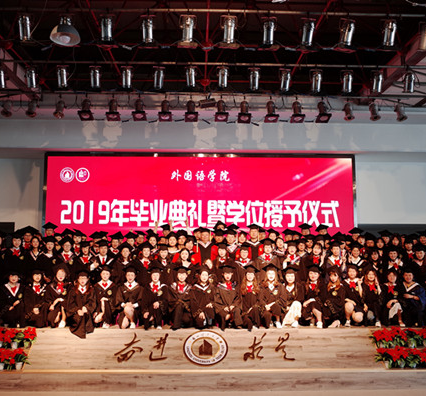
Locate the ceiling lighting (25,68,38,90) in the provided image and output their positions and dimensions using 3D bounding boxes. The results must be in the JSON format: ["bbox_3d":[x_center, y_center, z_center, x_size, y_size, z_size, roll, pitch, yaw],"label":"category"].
[{"bbox_3d":[-3.076,-2.006,7.886,0.190,0.310,0.230,0,-6,0],"label":"ceiling lighting"}]

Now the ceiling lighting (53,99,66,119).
[{"bbox_3d":[-4.092,-2.385,12.411,0.310,0.450,0.340,0,-6,-2],"label":"ceiling lighting"}]

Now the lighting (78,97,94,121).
[{"bbox_3d":[-2.984,-2.070,10.900,0.340,0.460,0.320,0,-6,0],"label":"lighting"}]

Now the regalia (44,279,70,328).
[{"bbox_3d":[-2.882,1.934,8.600,0.470,0.792,0.500,2,-6,-12],"label":"regalia"}]

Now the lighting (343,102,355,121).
[{"bbox_3d":[2.698,-1.710,9.194,0.200,0.330,0.260,0,-6,-2],"label":"lighting"}]

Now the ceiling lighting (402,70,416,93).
[{"bbox_3d":[4.529,-2.698,10.787,0.290,0.460,0.330,0,-6,-2],"label":"ceiling lighting"}]

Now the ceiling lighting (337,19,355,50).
[{"bbox_3d":[2.455,-3.007,8.571,0.330,0.480,0.330,0,-6,-2],"label":"ceiling lighting"}]

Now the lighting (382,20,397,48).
[{"bbox_3d":[2.294,-2.125,6.047,0.190,0.310,0.240,0,-6,-2],"label":"lighting"}]

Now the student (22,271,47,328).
[{"bbox_3d":[-3.186,1.768,8.354,0.430,0.994,0.600,1,-6,-7],"label":"student"}]

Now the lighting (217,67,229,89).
[{"bbox_3d":[0.180,-2.062,7.968,0.190,0.310,0.230,0,-6,0],"label":"lighting"}]

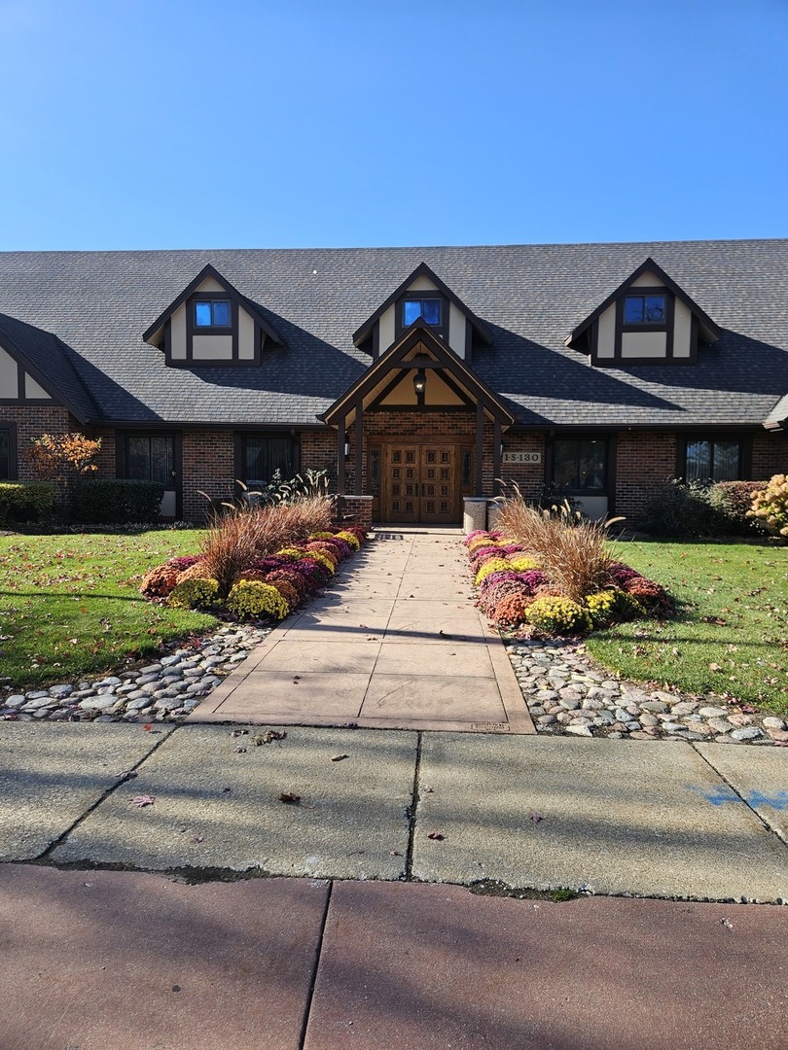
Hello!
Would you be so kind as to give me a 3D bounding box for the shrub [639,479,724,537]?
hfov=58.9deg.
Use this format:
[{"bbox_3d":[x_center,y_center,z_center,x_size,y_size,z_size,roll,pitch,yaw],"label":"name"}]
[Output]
[{"bbox_3d":[6.930,-0.400,16.900,1.900,1.380,1.600,1,3,6],"label":"shrub"}]

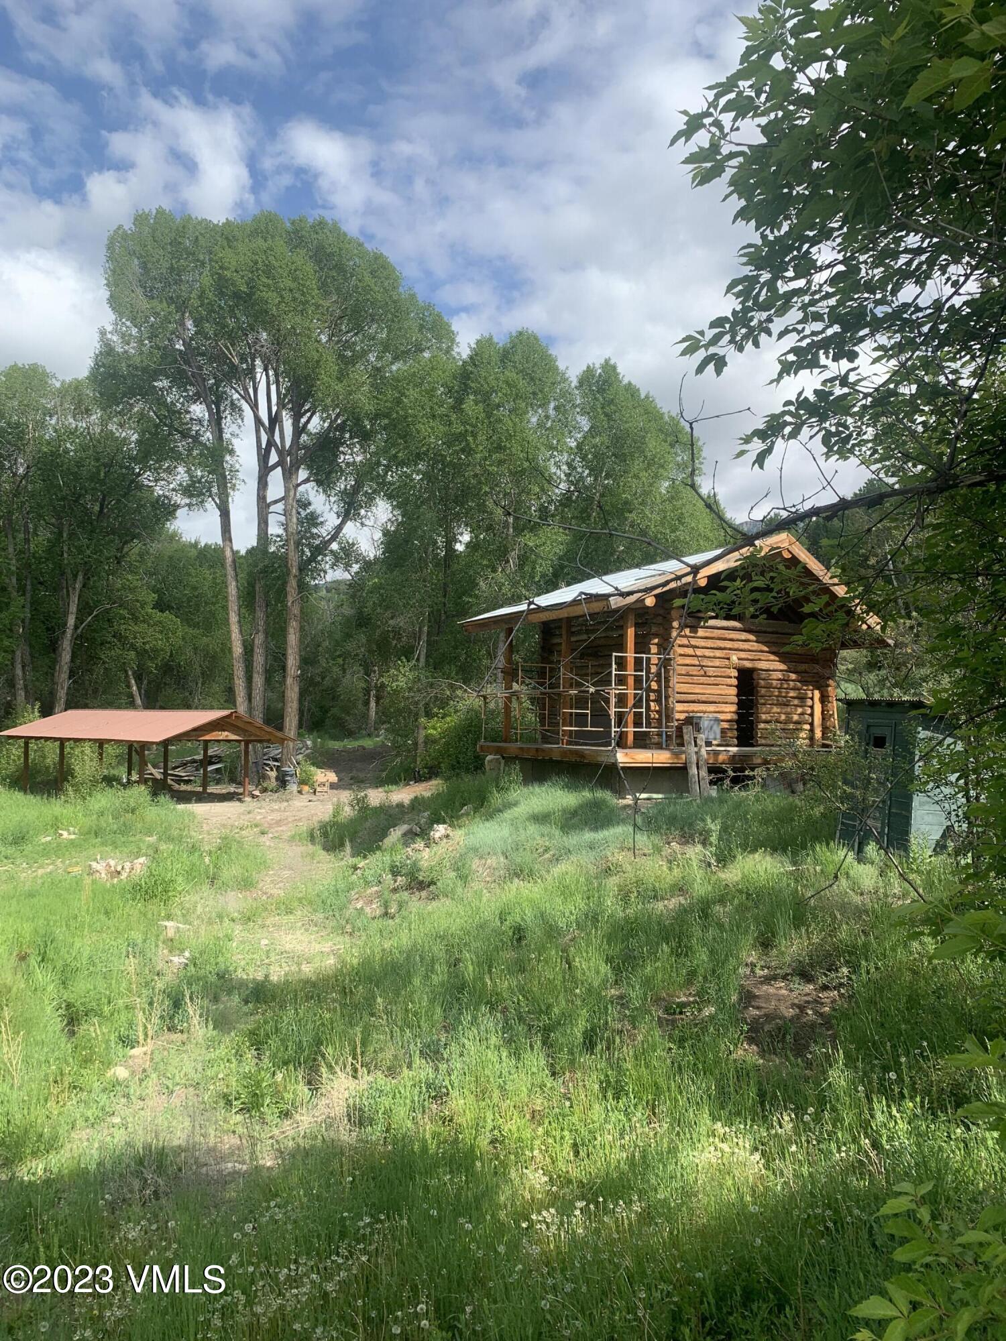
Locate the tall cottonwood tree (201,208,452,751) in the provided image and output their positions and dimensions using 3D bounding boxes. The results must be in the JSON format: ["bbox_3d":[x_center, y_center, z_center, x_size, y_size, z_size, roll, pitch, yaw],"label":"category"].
[{"bbox_3d":[-7.564,-7.612,44.903,10.400,25.260,10.000,1,-3,0],"label":"tall cottonwood tree"}]

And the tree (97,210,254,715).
[{"bbox_3d":[-14.288,-7.843,45.411,7.200,25.830,7.600,1,-3,0],"label":"tree"}]

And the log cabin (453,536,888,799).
[{"bbox_3d":[4.181,-0.130,26.121,8.100,6.000,7.000,2,-3,-29],"label":"log cabin"}]

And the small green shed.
[{"bbox_3d":[5.828,1.570,14.946,1.250,2.300,1.320,2,-3,-32],"label":"small green shed"}]

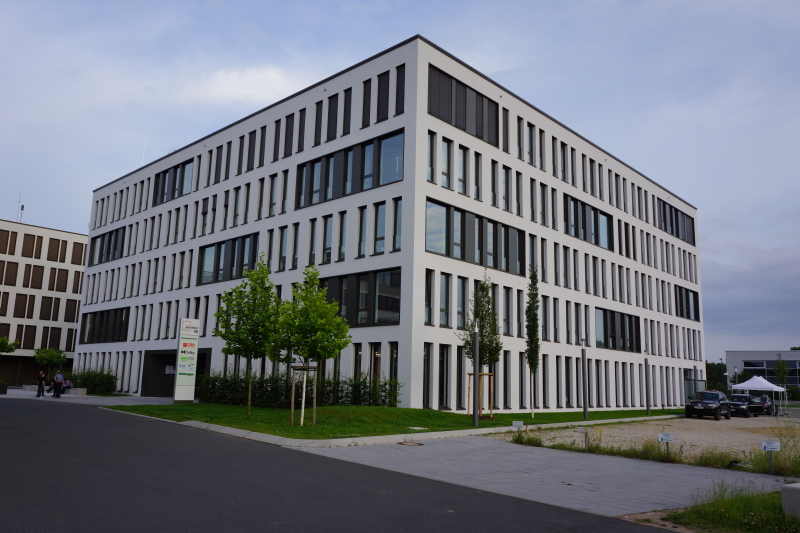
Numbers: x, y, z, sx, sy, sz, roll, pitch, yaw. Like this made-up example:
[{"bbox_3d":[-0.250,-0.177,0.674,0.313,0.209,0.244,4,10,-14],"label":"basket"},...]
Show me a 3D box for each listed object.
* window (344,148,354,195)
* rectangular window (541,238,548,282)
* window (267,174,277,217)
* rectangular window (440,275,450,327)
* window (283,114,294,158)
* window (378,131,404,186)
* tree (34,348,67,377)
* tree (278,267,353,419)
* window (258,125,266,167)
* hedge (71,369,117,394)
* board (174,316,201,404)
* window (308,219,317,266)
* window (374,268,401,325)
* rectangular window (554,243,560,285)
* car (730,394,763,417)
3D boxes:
[{"bbox_3d":[-2.799,-5.177,32.964,0.729,2.770,0.200,-9,-15,42],"label":"window"},{"bbox_3d":[8.913,-0.411,37.301,0.200,2.750,0.669,-9,-15,44],"label":"rectangular window"},{"bbox_3d":[-7.920,-4.413,37.724,0.940,2.770,0.200,-8,-15,42],"label":"window"},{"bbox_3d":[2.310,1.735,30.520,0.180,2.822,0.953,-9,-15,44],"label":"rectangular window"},{"bbox_3d":[-6.871,-8.113,37.398,0.913,2.770,0.200,-9,-15,42],"label":"window"},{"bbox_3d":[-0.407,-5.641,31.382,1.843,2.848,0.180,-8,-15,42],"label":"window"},{"bbox_3d":[-29.942,8.956,51.675,2.800,3.669,2.800,8,-13,-29],"label":"tree"},{"bbox_3d":[-3.078,2.739,21.097,2.600,5.574,2.600,1,-11,0],"label":"tree"},{"bbox_3d":[-8.938,-7.817,39.424,0.670,2.770,0.200,-8,-15,42],"label":"window"},{"bbox_3d":[-24.700,9.308,48.200,7.200,1.850,1.100,-9,-15,42],"label":"hedge"},{"bbox_3d":[-12.803,5.708,36.175,1.130,4.950,0.270,9,-13,-36],"label":"board"},{"bbox_3d":[-4.947,-1.341,34.110,0.661,2.770,0.200,-9,-15,42],"label":"window"},{"bbox_3d":[-0.555,1.525,29.566,1.790,2.800,0.200,-8,-15,42],"label":"window"},{"bbox_3d":[9.937,-0.142,38.274,0.200,2.779,0.633,-9,-15,44],"label":"rectangular window"},{"bbox_3d":[24.469,10.046,43.274,1.830,1.600,4.500,-8,-15,41],"label":"car"}]

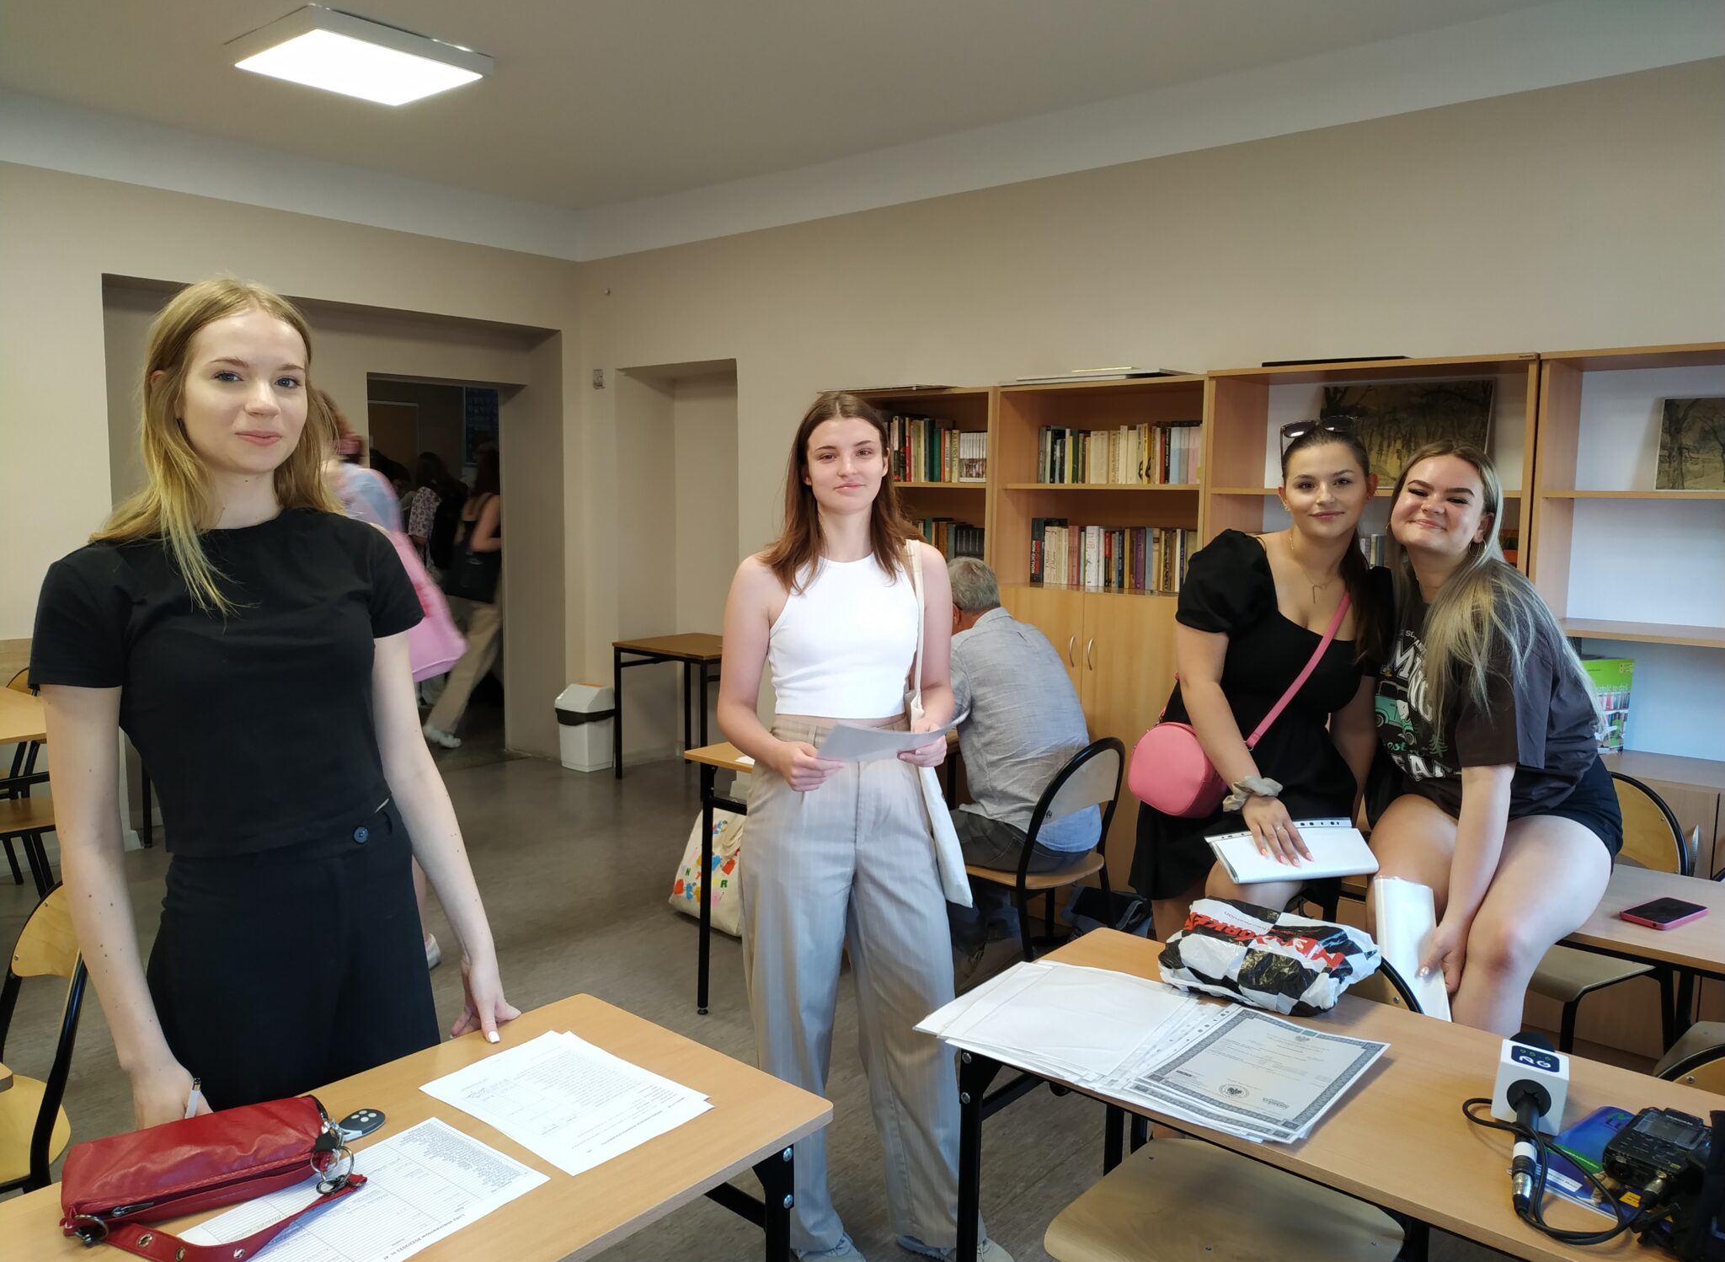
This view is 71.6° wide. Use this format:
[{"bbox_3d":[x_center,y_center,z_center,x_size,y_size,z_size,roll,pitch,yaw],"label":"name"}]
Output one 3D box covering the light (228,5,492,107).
[{"bbox_3d":[-1.695,-1.912,4.030,0.605,0.068,0.600,6,9,43],"label":"light"}]

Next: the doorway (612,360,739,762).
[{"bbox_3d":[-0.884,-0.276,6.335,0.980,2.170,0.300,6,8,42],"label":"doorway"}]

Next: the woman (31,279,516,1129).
[{"bbox_3d":[-0.769,0.423,1.592,0.530,1.740,0.320,-3,7,-30],"label":"woman"}]

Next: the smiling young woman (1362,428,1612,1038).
[{"bbox_3d":[1.171,0.384,2.279,0.480,1.420,0.580,6,8,42],"label":"smiling young woman"}]

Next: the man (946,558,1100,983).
[{"bbox_3d":[0.309,0.441,3.714,0.520,1.290,0.780,-5,9,-44],"label":"man"}]

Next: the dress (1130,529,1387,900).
[{"bbox_3d":[0.803,0.157,2.420,0.480,0.720,0.390,3,7,20],"label":"dress"}]

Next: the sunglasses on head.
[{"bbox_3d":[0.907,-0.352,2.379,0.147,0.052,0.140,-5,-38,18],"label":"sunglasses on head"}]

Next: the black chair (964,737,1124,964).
[{"bbox_3d":[0.487,0.714,3.560,0.460,0.790,0.410,6,8,44],"label":"black chair"}]

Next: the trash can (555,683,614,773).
[{"bbox_3d":[-1.550,0.524,6.748,0.290,0.480,0.200,6,8,42],"label":"trash can"}]

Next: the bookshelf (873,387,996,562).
[{"bbox_3d":[0.275,0.028,4.803,0.840,1.900,0.380,6,8,42],"label":"bookshelf"}]

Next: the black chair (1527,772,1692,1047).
[{"bbox_3d":[1.627,0.776,2.862,0.510,0.840,0.420,-4,8,-36],"label":"black chair"}]

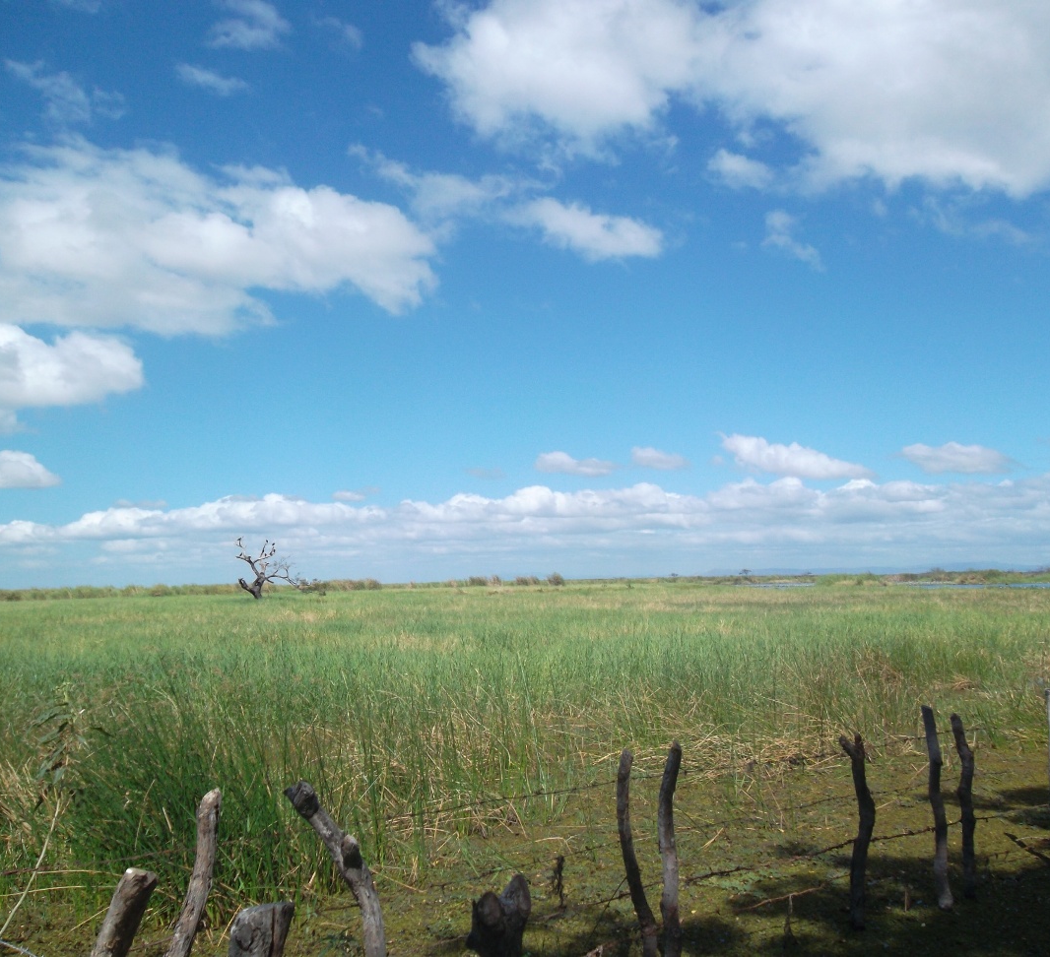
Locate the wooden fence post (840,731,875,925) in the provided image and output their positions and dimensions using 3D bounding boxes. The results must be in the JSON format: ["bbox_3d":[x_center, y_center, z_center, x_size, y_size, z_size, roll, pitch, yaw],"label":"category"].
[{"bbox_3d":[1.962,2.075,5.869,0.170,1.112,0.130,-3,-6,18],"label":"wooden fence post"}]

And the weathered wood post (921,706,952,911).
[{"bbox_3d":[2.567,2.046,6.200,0.130,1.220,0.110,-3,-6,22],"label":"weathered wood post"}]

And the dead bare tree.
[{"bbox_3d":[-27.291,9.518,105.000,6.700,6.600,5.200,1,-6,-15],"label":"dead bare tree"}]

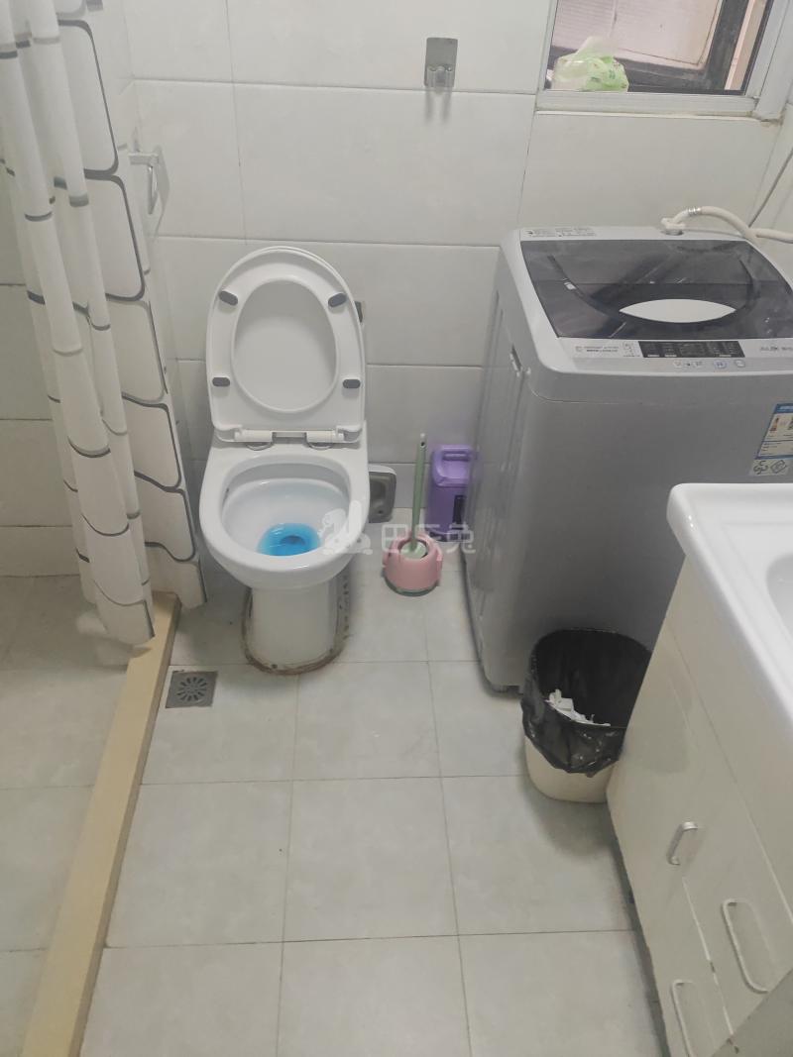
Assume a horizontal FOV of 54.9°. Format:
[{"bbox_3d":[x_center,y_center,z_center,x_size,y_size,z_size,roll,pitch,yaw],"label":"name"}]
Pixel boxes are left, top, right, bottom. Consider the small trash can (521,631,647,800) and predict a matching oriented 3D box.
[{"bbox_3d":[0.369,0.373,1.498,0.250,0.275,0.250,0,40,-4],"label":"small trash can"}]

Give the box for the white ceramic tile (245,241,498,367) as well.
[{"bbox_3d":[-0.040,-0.524,1.798,0.600,0.300,0.012,0,40,-4],"label":"white ceramic tile"}]

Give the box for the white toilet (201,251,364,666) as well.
[{"bbox_3d":[-0.228,-0.117,1.617,0.352,0.816,0.575,-1,41,-5],"label":"white toilet"}]

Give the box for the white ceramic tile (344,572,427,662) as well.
[{"bbox_3d":[-0.082,0.217,1.889,0.300,0.010,0.300,0,41,-4],"label":"white ceramic tile"}]

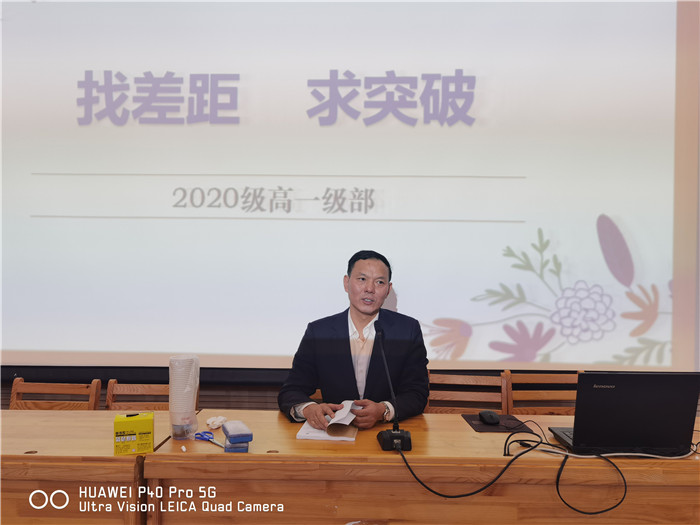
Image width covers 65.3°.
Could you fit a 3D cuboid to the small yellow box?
[{"bbox_3d":[-0.633,0.506,1.608,0.104,0.093,0.086,2,-2,-20],"label":"small yellow box"}]

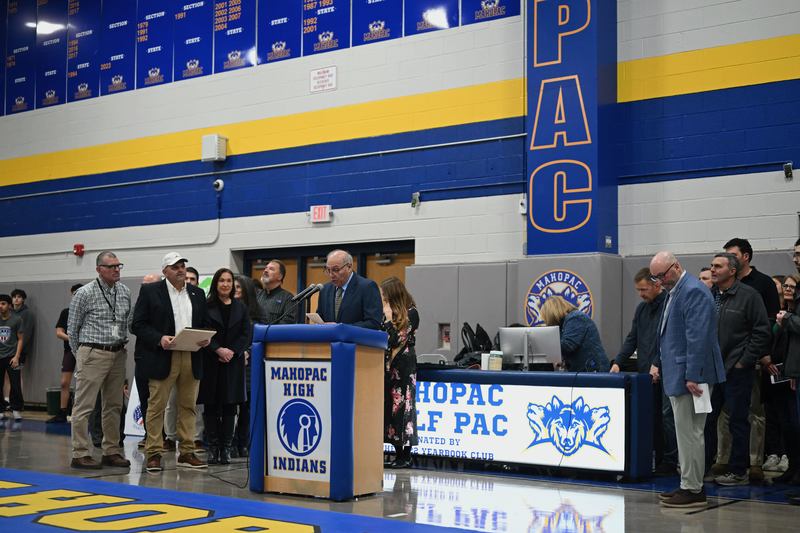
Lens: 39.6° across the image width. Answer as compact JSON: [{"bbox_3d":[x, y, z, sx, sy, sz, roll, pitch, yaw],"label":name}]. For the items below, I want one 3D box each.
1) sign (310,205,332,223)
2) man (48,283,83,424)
[{"bbox_3d":[-0.937,-0.626,13.250,0.300,0.190,0.055,-2,-4,37],"label":"sign"},{"bbox_3d":[-4.327,1.141,14.601,0.550,1.790,0.380,-3,-4,43],"label":"man"}]

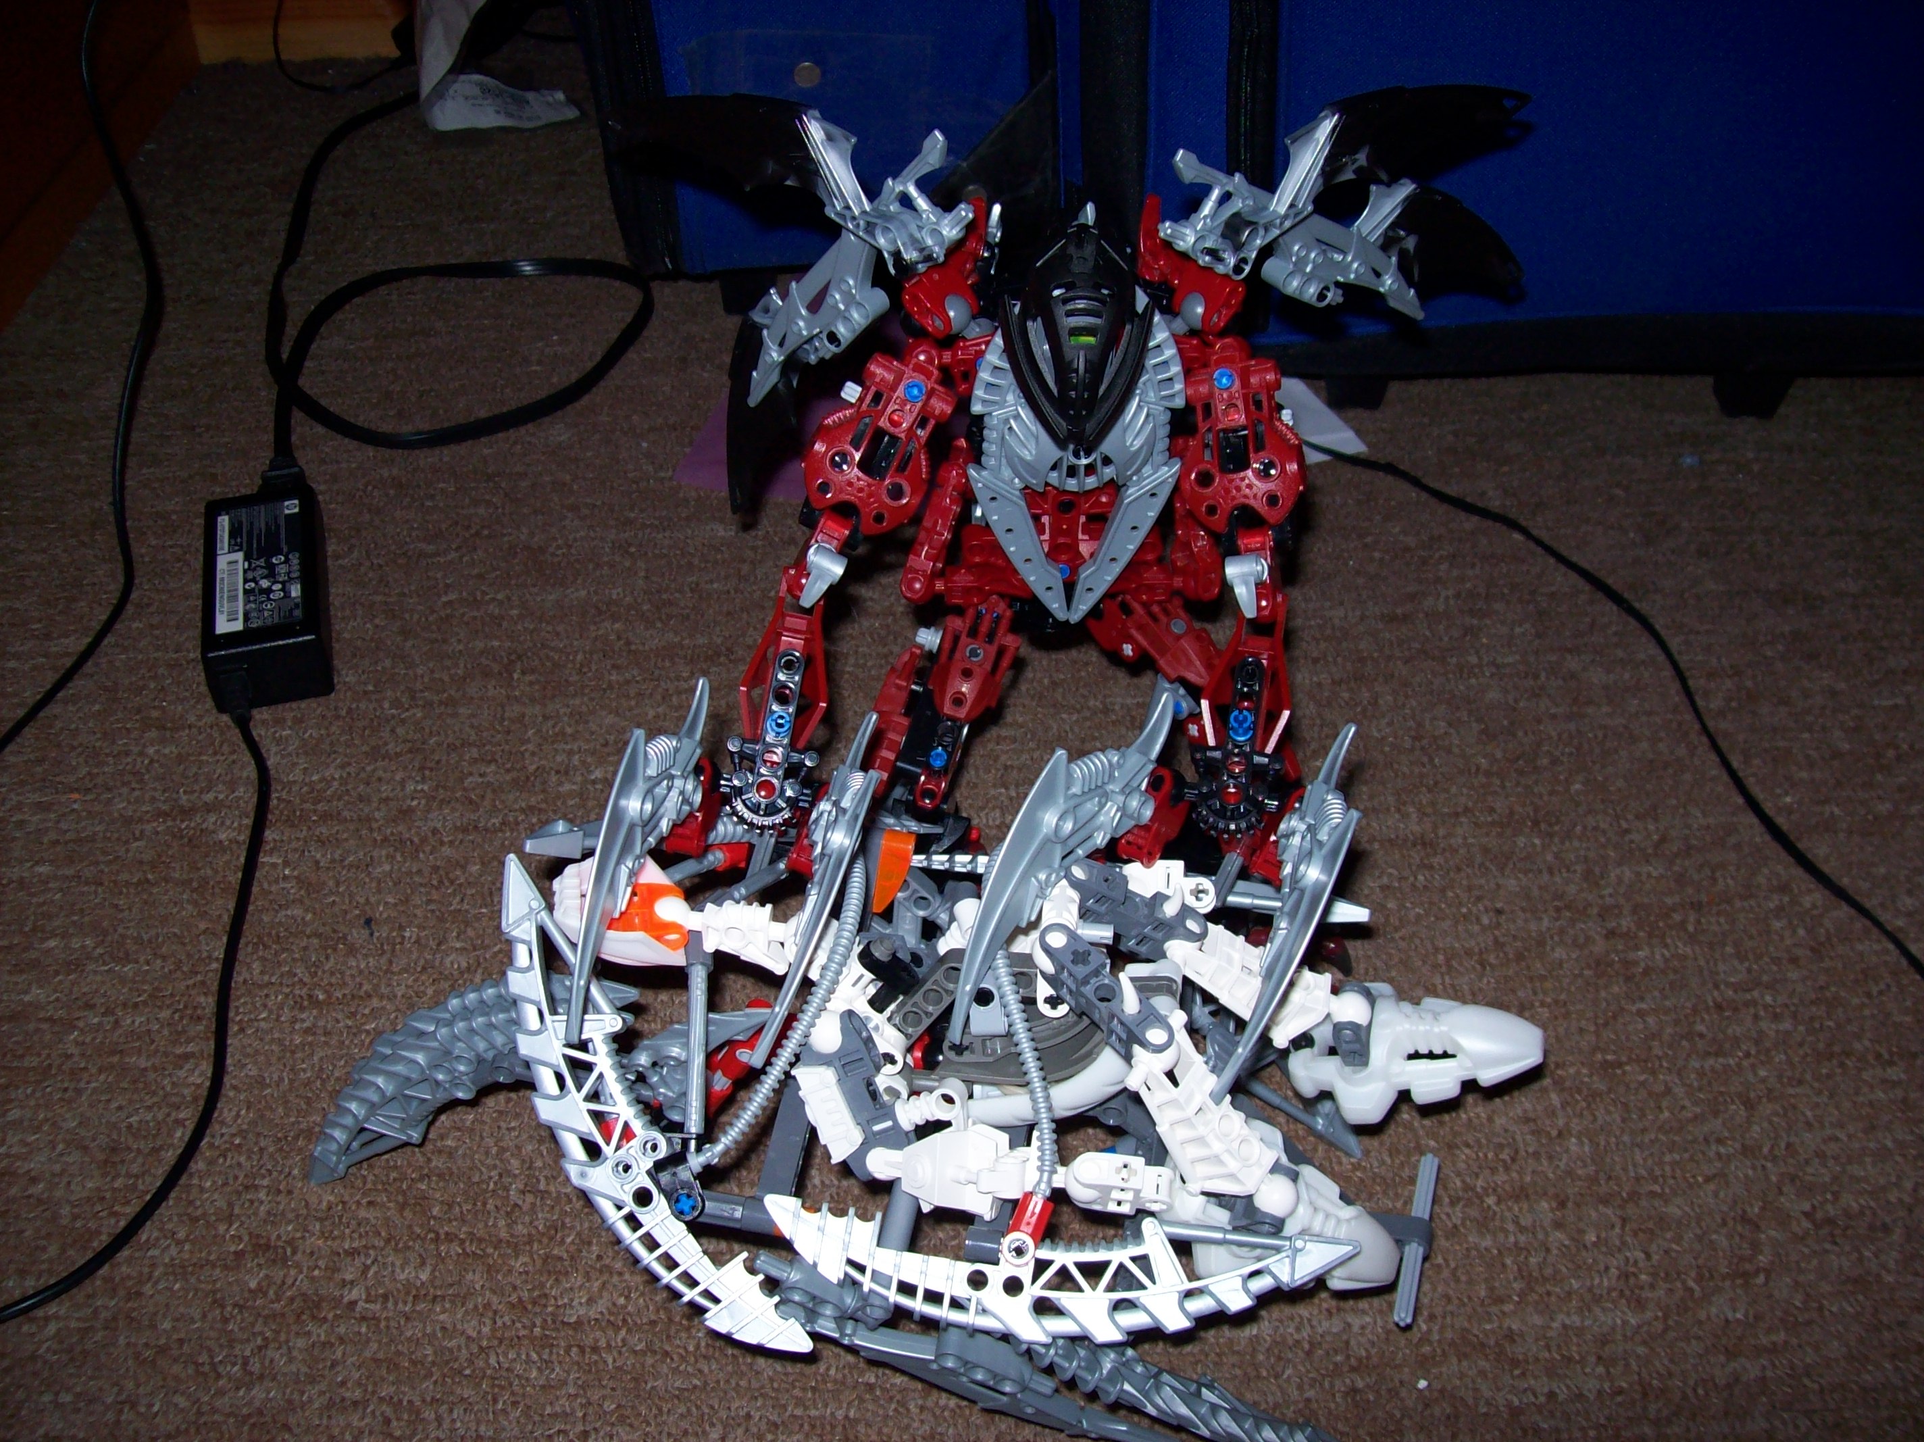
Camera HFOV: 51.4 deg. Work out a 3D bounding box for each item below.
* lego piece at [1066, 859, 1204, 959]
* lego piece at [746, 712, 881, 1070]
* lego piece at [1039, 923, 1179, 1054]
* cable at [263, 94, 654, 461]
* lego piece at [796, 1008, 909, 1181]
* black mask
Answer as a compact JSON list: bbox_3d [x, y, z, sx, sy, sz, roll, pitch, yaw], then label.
[{"bbox_3d":[0.045,0.050,0.522,0.043,0.013,0.009,24,49,25],"label":"lego piece"},{"bbox_3d":[-0.036,0.041,0.488,0.010,0.029,0.091,20,81,-12],"label":"lego piece"},{"bbox_3d":[0.034,0.066,0.473,0.009,0.013,0.043,-27,49,-25],"label":"lego piece"},{"bbox_3d":[-0.249,-0.236,0.970,0.185,0.020,0.335,-10,44,-10],"label":"cable"},{"bbox_3d":[-0.026,0.089,0.468,0.015,0.011,0.042,-39,57,15],"label":"lego piece"},{"bbox_3d":[0.029,-0.096,0.503,0.038,0.052,0.034,1,29,3],"label":"black mask"}]

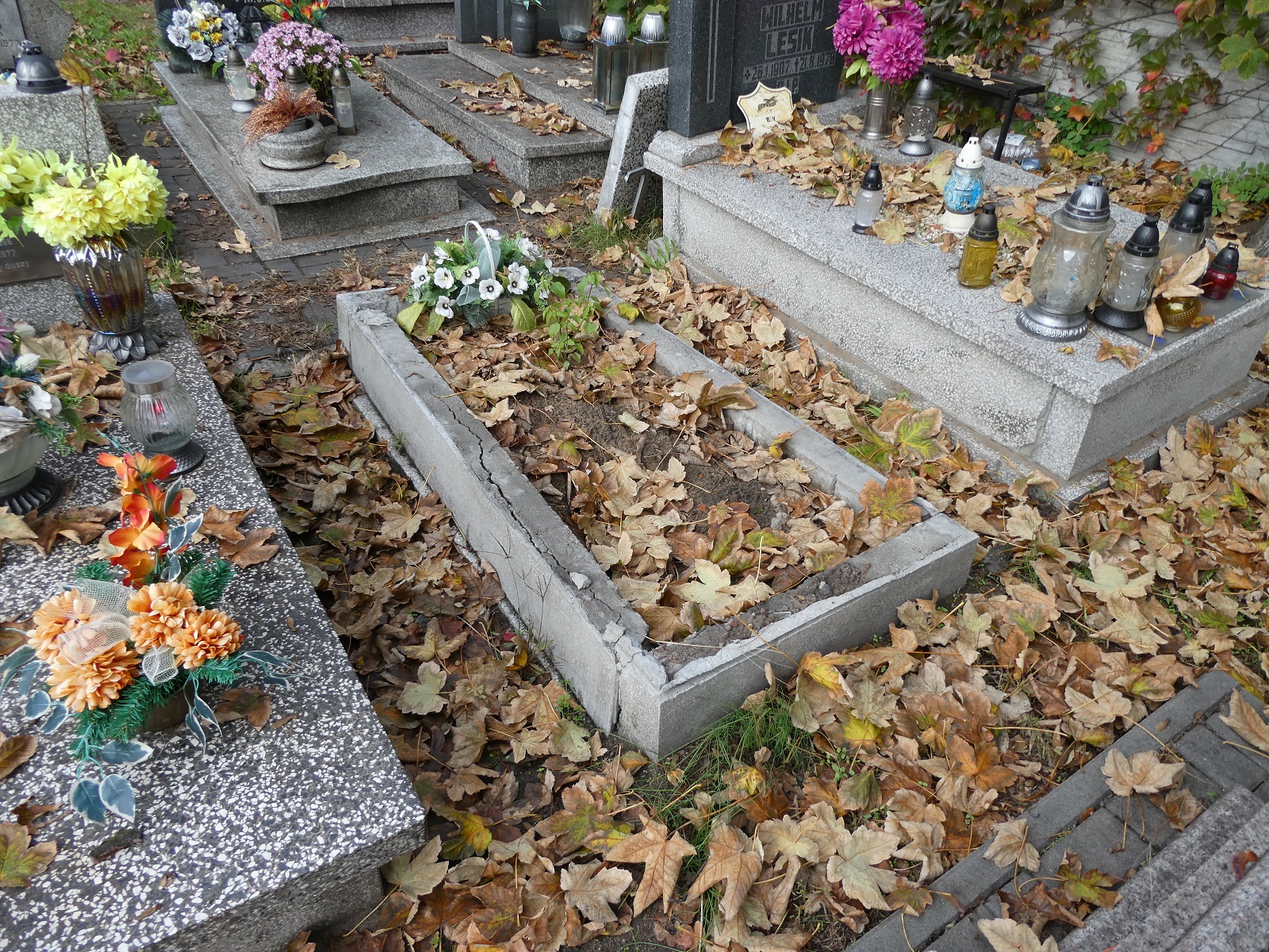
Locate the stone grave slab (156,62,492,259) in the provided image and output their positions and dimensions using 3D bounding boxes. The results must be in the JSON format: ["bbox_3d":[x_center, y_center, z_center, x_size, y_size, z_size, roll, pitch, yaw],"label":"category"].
[{"bbox_3d":[-1.543,-1.578,4.048,0.918,0.240,2.164,-19,42,-27],"label":"stone grave slab"}]

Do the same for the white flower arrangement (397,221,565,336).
[{"bbox_3d":[-0.477,-0.633,2.716,0.420,0.250,0.280,-20,41,-26],"label":"white flower arrangement"}]

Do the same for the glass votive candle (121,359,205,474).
[{"bbox_3d":[-0.875,-0.108,1.640,0.142,0.190,0.142,-20,41,-26],"label":"glass votive candle"}]

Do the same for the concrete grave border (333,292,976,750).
[{"bbox_3d":[-0.094,-0.139,2.275,0.785,0.154,1.760,-20,41,-26],"label":"concrete grave border"}]

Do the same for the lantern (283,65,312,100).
[{"bbox_3d":[-1.443,-1.621,3.758,0.100,0.249,0.100,-20,43,-27],"label":"lantern"}]

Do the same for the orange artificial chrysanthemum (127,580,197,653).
[{"bbox_3d":[-0.720,0.214,1.341,0.096,0.098,0.092,-23,44,-29],"label":"orange artificial chrysanthemum"}]

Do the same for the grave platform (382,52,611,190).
[{"bbox_3d":[-0.796,-1.908,4.583,0.440,0.175,1.840,-20,43,-27],"label":"grave platform"}]

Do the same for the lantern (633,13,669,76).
[{"bbox_3d":[0.082,-1.916,4.059,0.132,0.395,0.132,-18,42,-25],"label":"lantern"}]

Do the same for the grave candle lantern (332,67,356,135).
[{"bbox_3d":[-1.204,-1.546,3.625,0.078,0.245,0.078,-21,42,-27],"label":"grave candle lantern"}]

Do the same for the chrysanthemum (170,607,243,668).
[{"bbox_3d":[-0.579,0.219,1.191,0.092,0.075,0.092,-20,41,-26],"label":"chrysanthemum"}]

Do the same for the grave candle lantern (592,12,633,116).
[{"bbox_3d":[-0.098,-1.873,3.994,0.132,0.395,0.132,-18,42,-24],"label":"grave candle lantern"}]

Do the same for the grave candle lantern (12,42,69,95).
[{"bbox_3d":[-1.411,-0.969,2.078,0.120,0.098,0.120,-20,43,-27],"label":"grave candle lantern"}]

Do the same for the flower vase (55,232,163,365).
[{"bbox_3d":[-1.171,-0.398,1.986,0.178,0.235,0.178,-20,41,-26],"label":"flower vase"}]

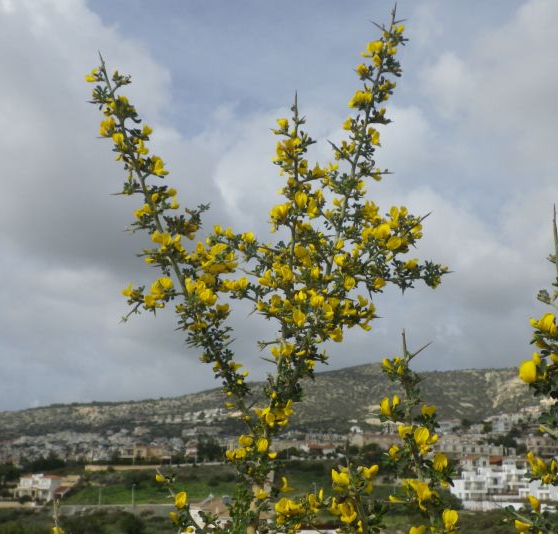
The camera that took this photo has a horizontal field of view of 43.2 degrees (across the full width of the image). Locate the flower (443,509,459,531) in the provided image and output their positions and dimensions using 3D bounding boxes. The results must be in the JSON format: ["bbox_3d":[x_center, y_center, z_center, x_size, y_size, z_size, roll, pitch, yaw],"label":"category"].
[{"bbox_3d":[0.148,0.218,0.610,0.014,0.018,0.014,2,-17,-5],"label":"flower"}]

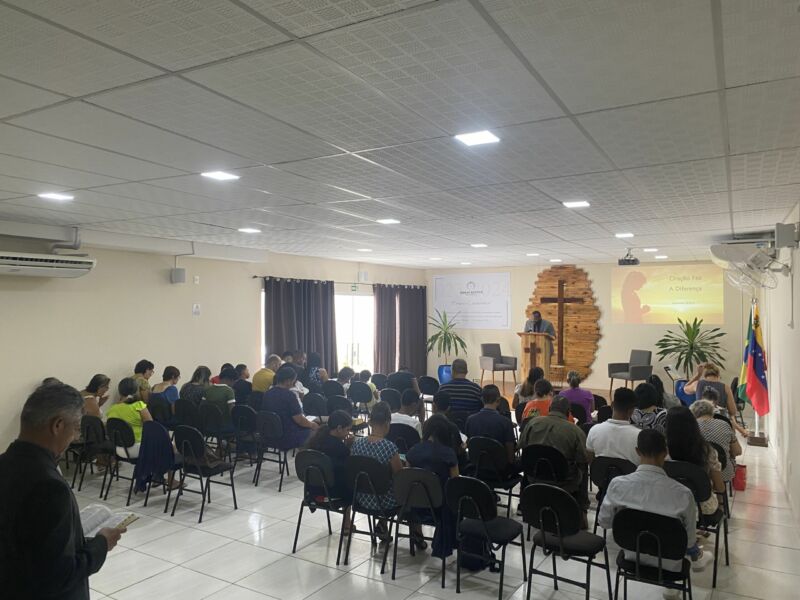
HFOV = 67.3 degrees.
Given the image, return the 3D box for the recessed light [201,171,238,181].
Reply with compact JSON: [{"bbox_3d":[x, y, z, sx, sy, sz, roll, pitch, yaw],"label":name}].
[{"bbox_3d":[-1.227,-0.849,4.112,0.190,0.030,0.190,-1,-2,29],"label":"recessed light"}]

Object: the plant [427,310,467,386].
[{"bbox_3d":[1.013,1.013,12.950,0.800,1.660,0.800,0,-1,0],"label":"plant"}]

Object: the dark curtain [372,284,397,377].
[{"bbox_3d":[-0.309,0.790,12.456,0.140,2.200,0.980,-1,-2,29],"label":"dark curtain"}]

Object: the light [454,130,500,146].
[{"bbox_3d":[0.414,-0.866,3.200,0.190,0.030,0.190,-1,-2,29],"label":"light"}]

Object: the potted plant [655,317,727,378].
[{"bbox_3d":[4.834,1.023,10.000,1.100,1.500,1.100,-1,-2,29],"label":"potted plant"}]

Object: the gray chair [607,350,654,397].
[{"bbox_3d":[4.411,1.407,11.500,0.600,0.860,0.640,1,-1,-23],"label":"gray chair"}]

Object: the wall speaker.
[{"bbox_3d":[-2.894,-0.314,7.850,0.140,0.220,0.190,-1,-2,43],"label":"wall speaker"}]

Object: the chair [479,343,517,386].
[{"bbox_3d":[2.070,1.373,12.600,0.640,0.860,0.600,1,-1,-22],"label":"chair"}]

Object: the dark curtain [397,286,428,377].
[{"bbox_3d":[0.299,0.805,13.549,0.140,2.200,1.360,-1,-2,29],"label":"dark curtain"}]

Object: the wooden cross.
[{"bbox_3d":[3.439,0.476,12.703,0.920,1.800,0.090,-1,-2,29],"label":"wooden cross"}]

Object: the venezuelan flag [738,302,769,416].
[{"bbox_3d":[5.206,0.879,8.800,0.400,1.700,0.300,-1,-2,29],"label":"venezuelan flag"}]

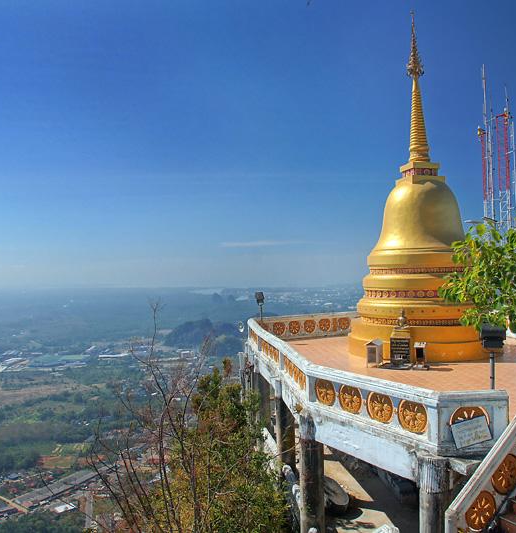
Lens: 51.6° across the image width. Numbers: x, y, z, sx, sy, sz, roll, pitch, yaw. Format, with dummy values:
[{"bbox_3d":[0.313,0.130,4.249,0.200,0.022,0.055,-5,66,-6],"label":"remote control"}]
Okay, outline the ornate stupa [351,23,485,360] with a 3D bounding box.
[{"bbox_3d":[5.369,-2.880,17.733,5.090,11.300,5.090,-2,-1,0],"label":"ornate stupa"}]

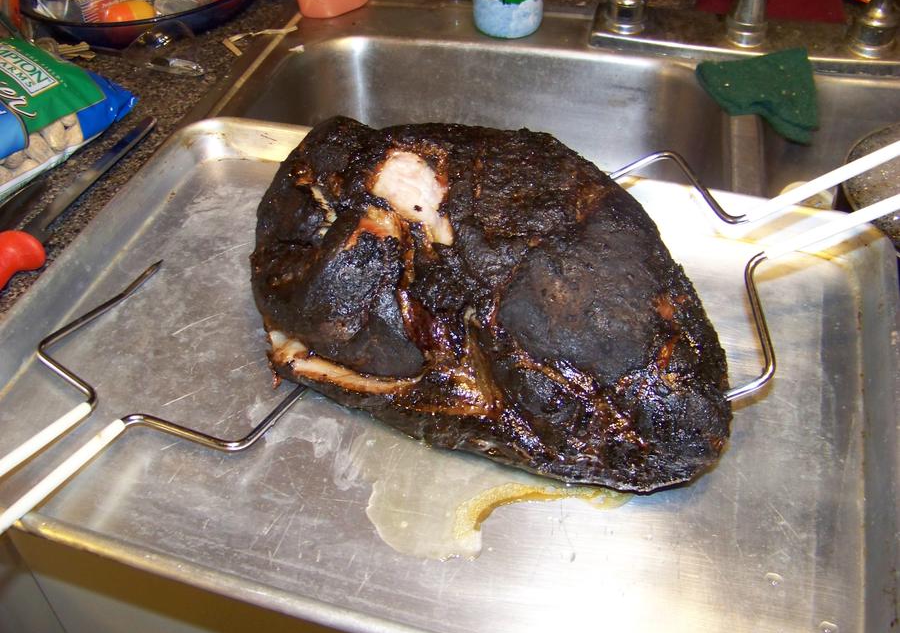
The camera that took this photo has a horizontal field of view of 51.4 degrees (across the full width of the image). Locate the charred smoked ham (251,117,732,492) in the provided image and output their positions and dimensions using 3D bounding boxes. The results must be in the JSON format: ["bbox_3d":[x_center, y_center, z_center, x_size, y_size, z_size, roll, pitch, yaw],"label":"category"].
[{"bbox_3d":[0.020,-0.032,0.506,0.277,0.105,0.185,14,48,17],"label":"charred smoked ham"}]

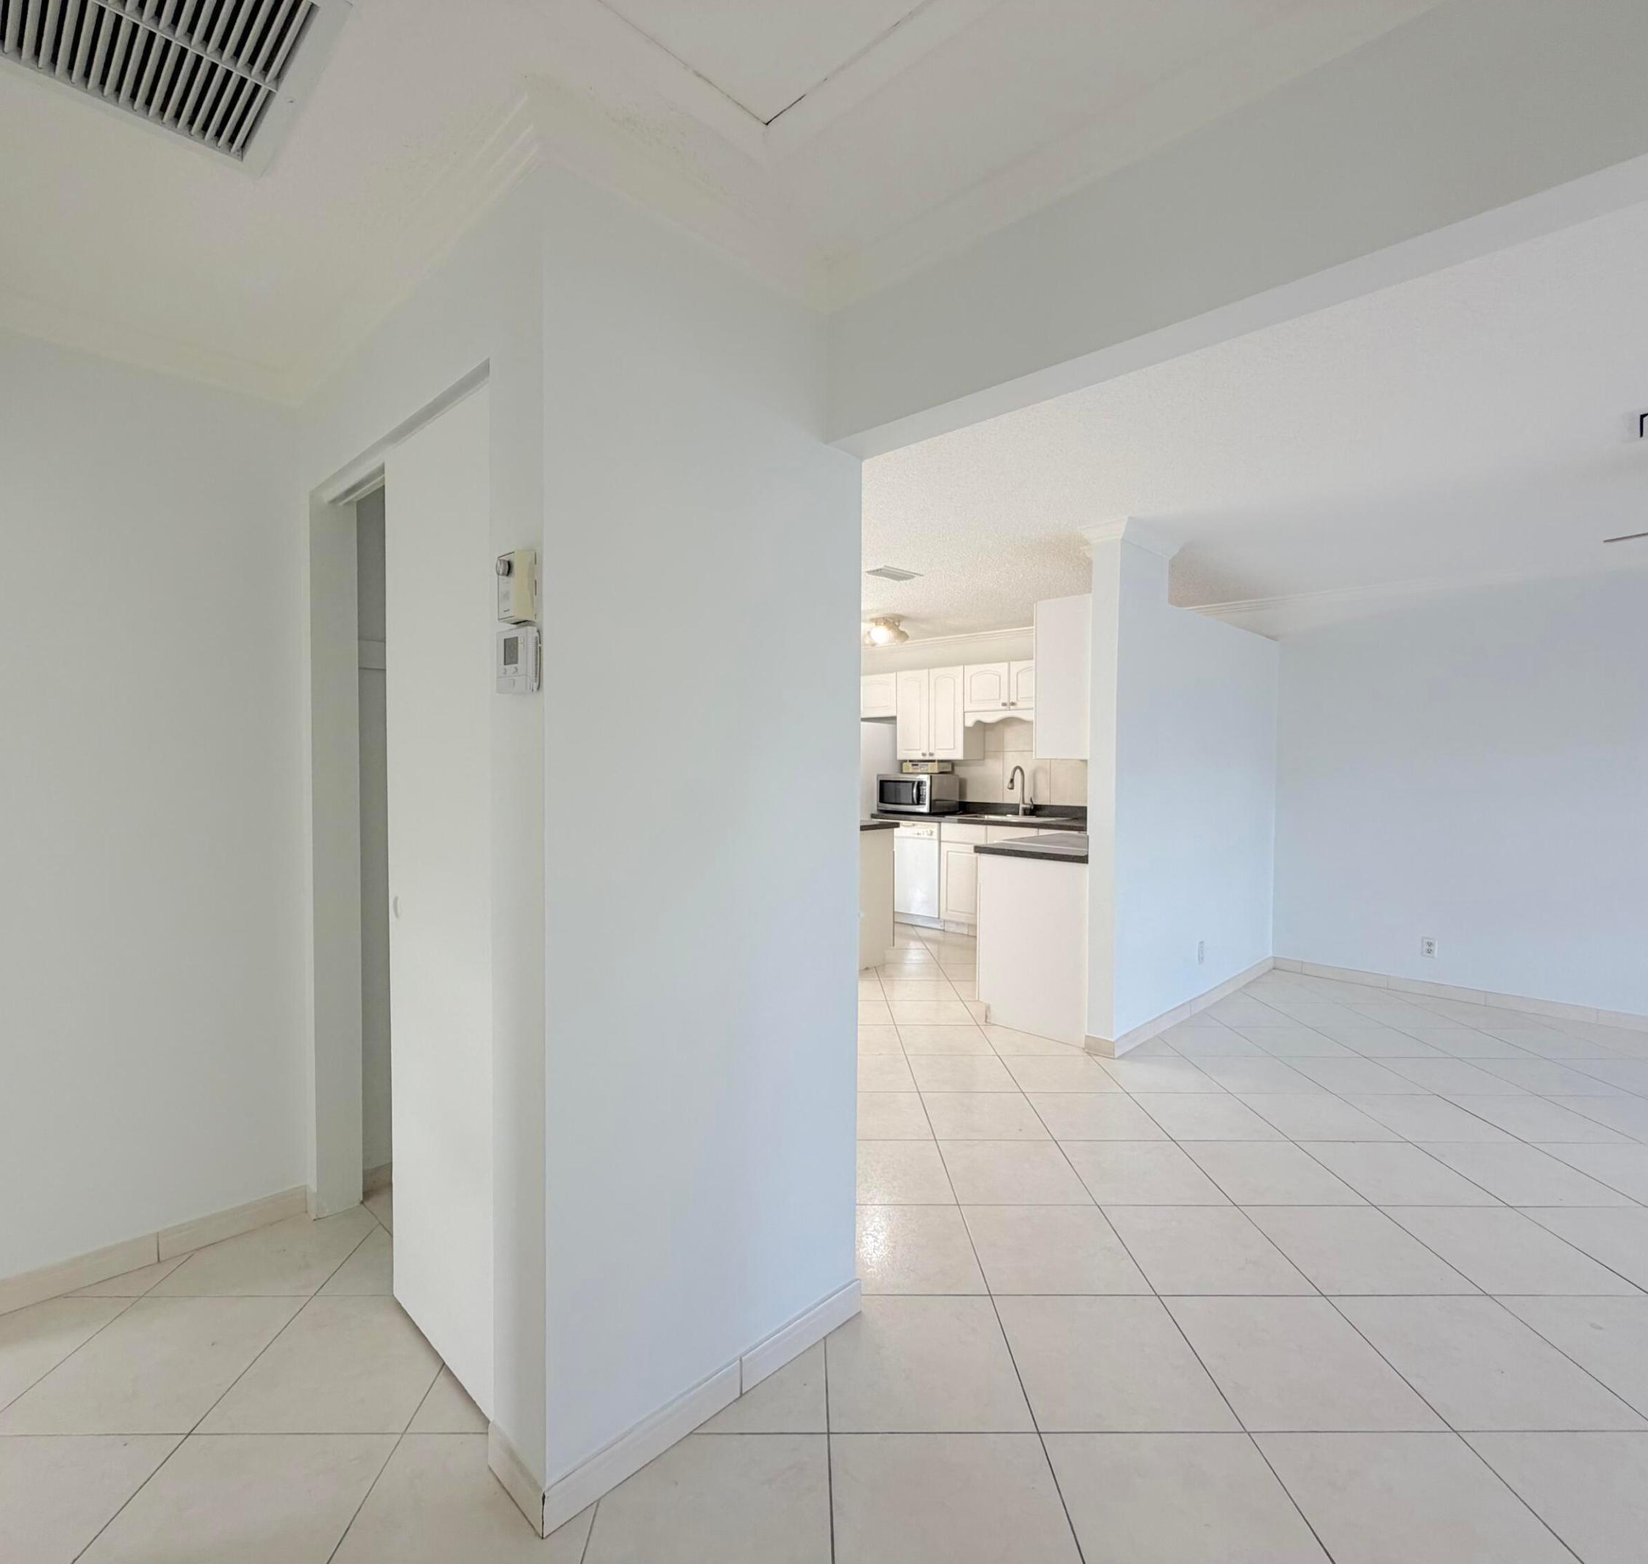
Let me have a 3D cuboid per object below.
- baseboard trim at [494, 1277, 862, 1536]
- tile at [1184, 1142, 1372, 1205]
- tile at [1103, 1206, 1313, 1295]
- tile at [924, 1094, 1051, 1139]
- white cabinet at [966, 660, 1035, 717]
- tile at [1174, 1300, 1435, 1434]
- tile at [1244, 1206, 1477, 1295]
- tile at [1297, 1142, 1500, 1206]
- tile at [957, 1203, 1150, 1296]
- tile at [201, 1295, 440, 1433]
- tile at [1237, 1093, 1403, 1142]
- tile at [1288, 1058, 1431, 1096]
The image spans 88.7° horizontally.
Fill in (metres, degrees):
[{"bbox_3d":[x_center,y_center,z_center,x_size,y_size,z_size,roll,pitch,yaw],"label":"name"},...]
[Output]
[{"bbox_3d":[-0.264,1.265,1.841,0.204,0.080,0.848,2,2,44],"label":"baseboard trim"},{"bbox_3d":[1.485,1.311,2.825,0.426,0.012,0.426,0,1,-1],"label":"tile"},{"bbox_3d":[1.062,1.312,2.369,0.427,0.010,0.427,1,2,-1],"label":"tile"},{"bbox_3d":[0.622,1.283,3.230,0.427,0.010,0.427,1,2,-1],"label":"tile"},{"bbox_3d":[1.550,-0.727,6.665,0.826,0.397,0.320,2,2,44],"label":"white cabinet"},{"bbox_3d":[1.076,1.331,1.951,0.426,0.012,0.426,0,1,-1],"label":"tile"},{"bbox_3d":[1.488,1.316,2.377,0.427,0.010,0.427,1,2,-1],"label":"tile"},{"bbox_3d":[1.912,1.314,2.830,0.426,0.012,0.426,0,1,-1],"label":"tile"},{"bbox_3d":[0.638,1.317,2.378,0.426,0.012,0.426,0,1,-1],"label":"tile"},{"bbox_3d":[-1.056,1.299,1.896,0.427,0.010,0.427,1,2,-1],"label":"tile"},{"bbox_3d":[1.897,1.298,3.253,0.427,0.010,0.427,1,2,-1],"label":"tile"},{"bbox_3d":[2.315,1.291,3.695,0.427,0.010,0.427,1,2,-1],"label":"tile"}]

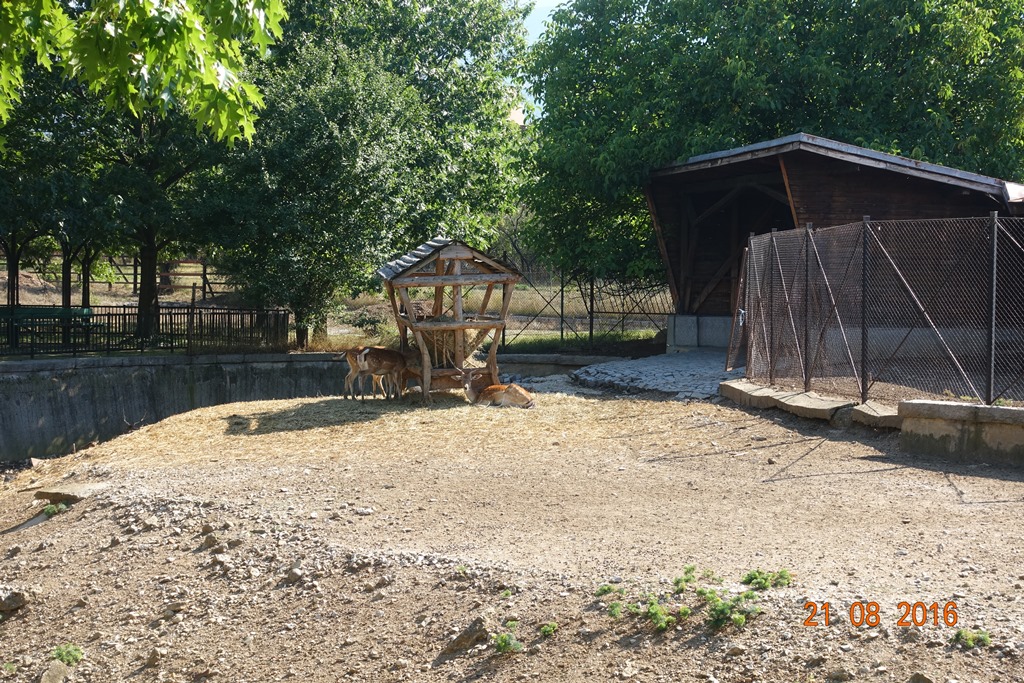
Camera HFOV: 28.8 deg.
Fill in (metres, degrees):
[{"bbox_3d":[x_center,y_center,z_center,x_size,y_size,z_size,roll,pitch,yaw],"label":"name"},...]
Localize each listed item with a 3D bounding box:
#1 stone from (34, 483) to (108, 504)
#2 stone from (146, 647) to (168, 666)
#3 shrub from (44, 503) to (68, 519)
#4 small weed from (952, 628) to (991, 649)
[{"bbox_3d":[-4.115,1.420,18.600,0.680,0.190,0.550,0,1,0],"label":"stone"},{"bbox_3d":[-2.047,1.819,11.500,0.125,0.110,0.110,0,1,0],"label":"stone"},{"bbox_3d":[-4.172,1.545,18.200,0.235,0.140,0.210,0,1,0],"label":"shrub"},{"bbox_3d":[2.648,1.715,11.500,0.230,0.115,0.200,0,1,0],"label":"small weed"}]

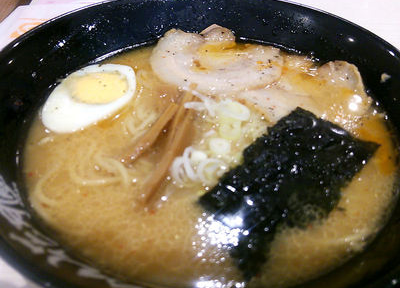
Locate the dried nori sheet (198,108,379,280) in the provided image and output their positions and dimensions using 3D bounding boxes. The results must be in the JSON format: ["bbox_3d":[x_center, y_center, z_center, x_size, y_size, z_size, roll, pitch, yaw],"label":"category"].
[{"bbox_3d":[0.039,0.014,0.151,0.043,0.013,0.079,35,59,27],"label":"dried nori sheet"}]

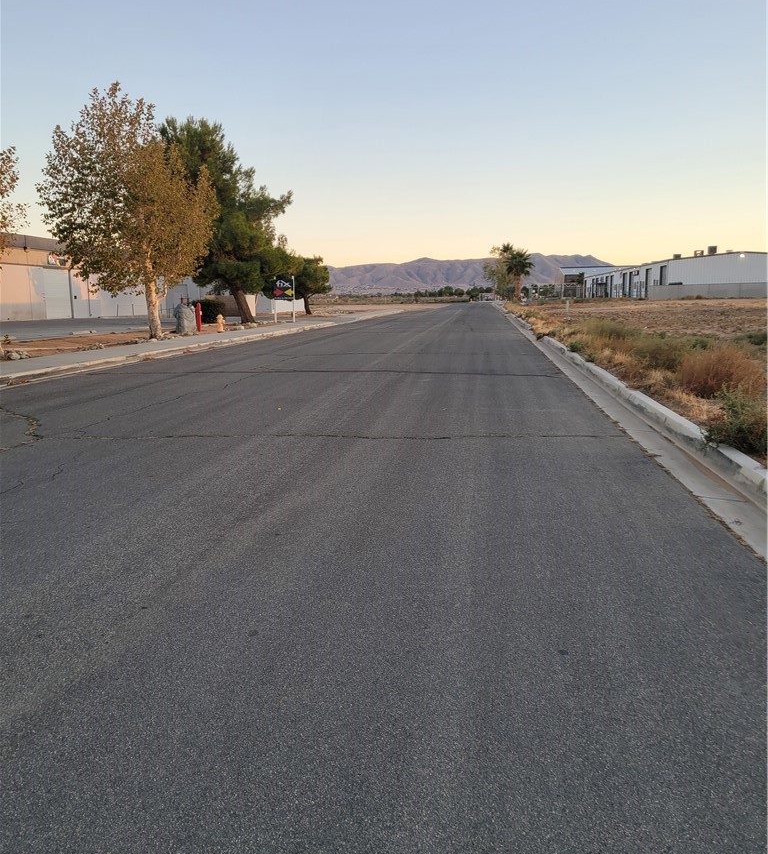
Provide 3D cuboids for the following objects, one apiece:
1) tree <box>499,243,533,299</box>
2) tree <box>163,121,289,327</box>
[{"bbox_3d":[15.832,-18.362,91.212,4.032,6.630,4.000,0,10,0],"label":"tree"},{"bbox_3d":[-8.196,-10.567,39.791,6.929,10.338,6.800,0,10,0],"label":"tree"}]

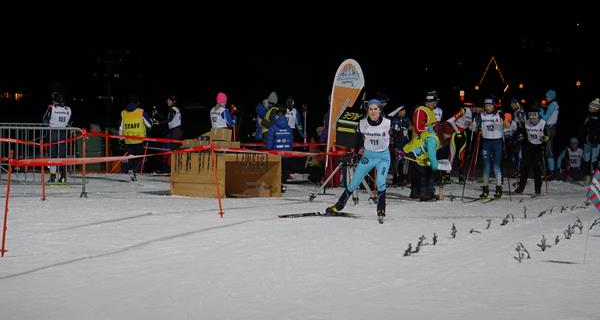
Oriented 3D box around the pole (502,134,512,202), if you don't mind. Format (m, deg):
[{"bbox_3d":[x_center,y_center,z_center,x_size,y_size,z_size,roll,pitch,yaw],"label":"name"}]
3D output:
[{"bbox_3d":[3.215,0.062,28.960,0.070,1.229,0.090,-8,-20,11],"label":"pole"}]

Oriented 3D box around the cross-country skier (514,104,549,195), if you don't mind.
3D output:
[{"bbox_3d":[3.795,-0.164,30.600,0.560,1.460,0.520,0,2,3],"label":"cross-country skier"}]

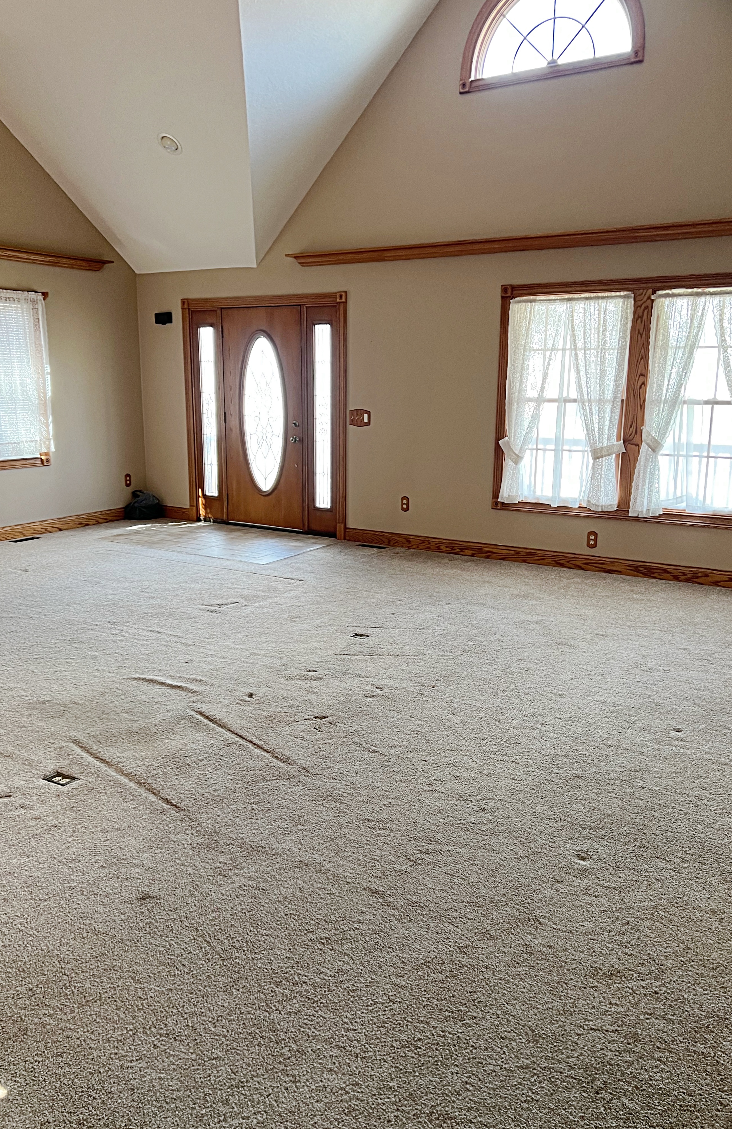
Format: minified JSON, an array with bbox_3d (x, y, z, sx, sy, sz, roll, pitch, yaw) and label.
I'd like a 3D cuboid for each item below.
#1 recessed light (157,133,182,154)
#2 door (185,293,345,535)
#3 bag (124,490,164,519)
[{"bbox_3d":[-1.540,-3.324,6.688,0.190,0.040,0.190,8,-22,31],"label":"recessed light"},{"bbox_3d":[-0.980,-1.390,8.010,1.870,2.140,0.130,8,14,31],"label":"door"},{"bbox_3d":[-2.306,-0.616,8.823,0.370,0.280,0.270,-3,13,-13],"label":"bag"}]

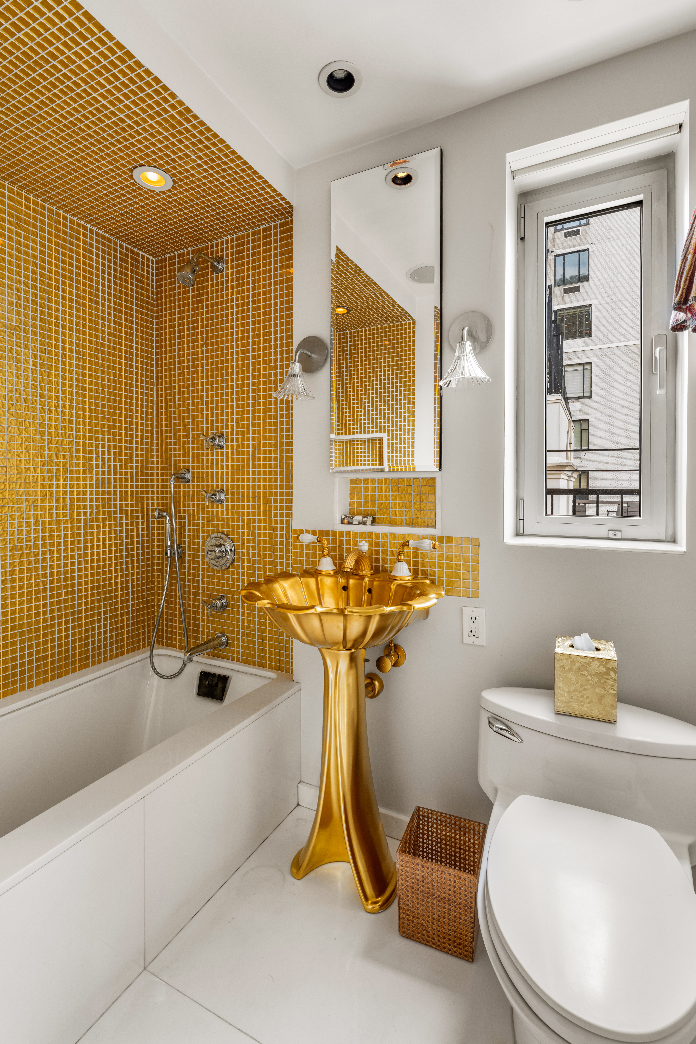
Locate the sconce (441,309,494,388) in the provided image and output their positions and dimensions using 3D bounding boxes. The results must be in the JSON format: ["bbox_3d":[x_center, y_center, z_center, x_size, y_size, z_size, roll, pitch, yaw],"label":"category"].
[{"bbox_3d":[0.329,-0.503,1.296,0.142,0.235,0.175,1,3,25],"label":"sconce"}]

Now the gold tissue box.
[{"bbox_3d":[0.594,0.391,1.165,0.130,0.149,0.140,1,3,25],"label":"gold tissue box"}]

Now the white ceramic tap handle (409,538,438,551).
[{"bbox_3d":[0.223,0.066,1.373,0.090,0.032,0.032,1,3,25],"label":"white ceramic tap handle"}]

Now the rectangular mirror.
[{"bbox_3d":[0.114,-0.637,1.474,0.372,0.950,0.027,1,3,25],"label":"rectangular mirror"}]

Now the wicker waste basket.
[{"bbox_3d":[0.257,0.957,1.251,0.200,0.212,0.200,1,3,25],"label":"wicker waste basket"}]

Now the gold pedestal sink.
[{"bbox_3d":[-0.021,0.624,1.320,0.570,0.870,0.520,1,3,25],"label":"gold pedestal sink"}]

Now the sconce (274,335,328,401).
[{"bbox_3d":[-0.163,-0.518,1.530,0.145,0.235,0.175,1,3,25],"label":"sconce"}]

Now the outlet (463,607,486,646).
[{"bbox_3d":[0.380,0.316,1.400,0.069,0.114,0.007,1,3,25],"label":"outlet"}]

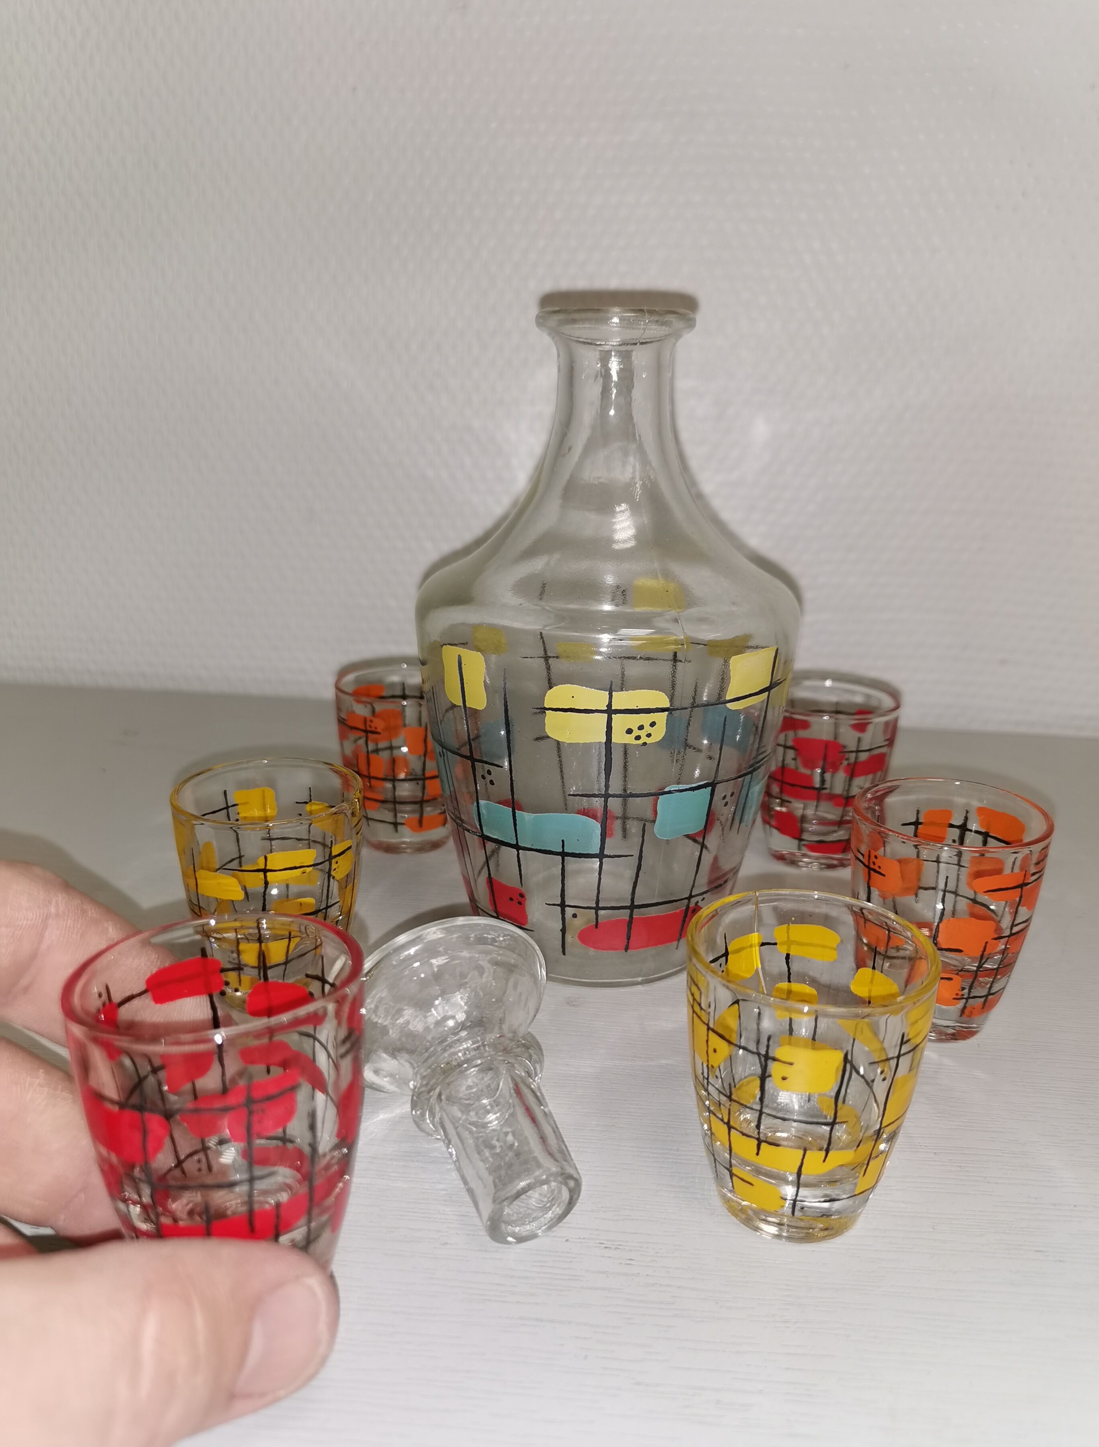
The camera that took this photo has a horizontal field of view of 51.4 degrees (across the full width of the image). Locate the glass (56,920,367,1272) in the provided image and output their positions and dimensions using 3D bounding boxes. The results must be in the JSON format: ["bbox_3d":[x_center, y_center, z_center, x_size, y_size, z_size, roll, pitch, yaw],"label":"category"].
[{"bbox_3d":[-0.050,0.063,0.178,0.044,0.052,0.044,-1,15,0],"label":"glass"}]

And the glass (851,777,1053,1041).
[{"bbox_3d":[0.093,0.045,0.272,0.044,0.052,0.044,1,17,0],"label":"glass"}]

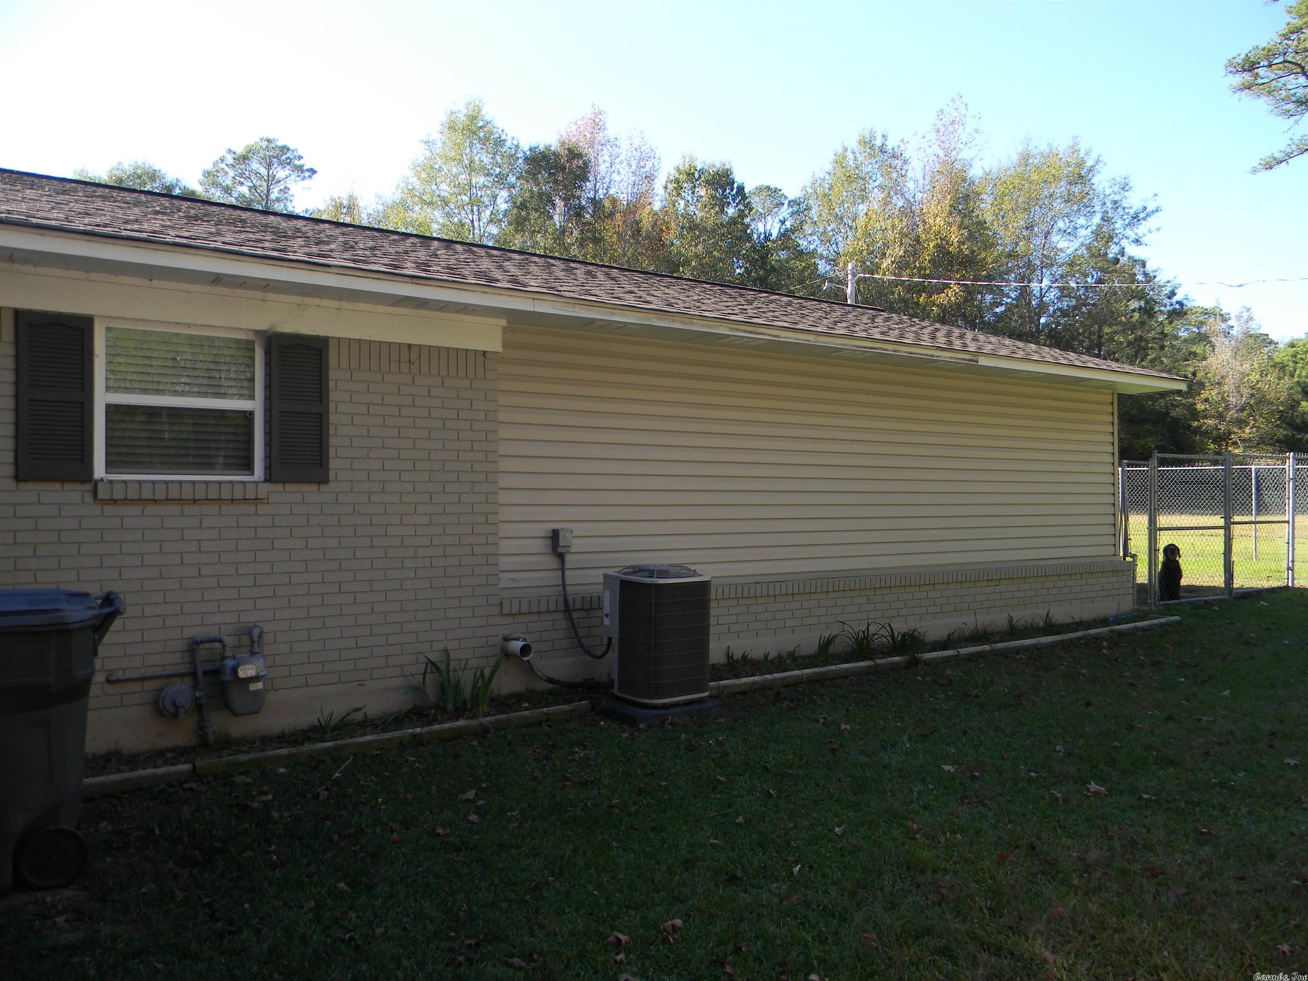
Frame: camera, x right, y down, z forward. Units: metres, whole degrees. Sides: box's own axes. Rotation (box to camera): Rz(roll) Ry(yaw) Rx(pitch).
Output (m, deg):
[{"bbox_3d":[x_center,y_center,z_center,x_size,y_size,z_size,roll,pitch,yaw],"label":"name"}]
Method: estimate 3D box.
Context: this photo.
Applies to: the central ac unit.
[{"bbox_3d":[0.032,0.953,7.200,0.560,0.865,0.560,0,-1,-42],"label":"central ac unit"}]

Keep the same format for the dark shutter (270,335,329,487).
[{"bbox_3d":[-2.132,-0.485,6.365,0.355,0.885,0.035,0,-1,-36],"label":"dark shutter"}]

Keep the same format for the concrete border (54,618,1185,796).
[{"bbox_3d":[1.366,1.442,8.362,10.680,0.080,0.105,-1,0,-36],"label":"concrete border"}]

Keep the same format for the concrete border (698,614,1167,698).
[{"bbox_3d":[2.949,1.429,9.527,6.750,0.080,0.105,0,0,-36],"label":"concrete border"}]

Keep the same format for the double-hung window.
[{"bbox_3d":[-2.686,-0.496,6.038,0.895,0.885,0.080,0,-1,-36],"label":"double-hung window"}]

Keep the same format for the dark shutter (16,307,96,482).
[{"bbox_3d":[-3.170,-0.489,5.601,0.360,0.885,0.035,0,-1,-36],"label":"dark shutter"}]

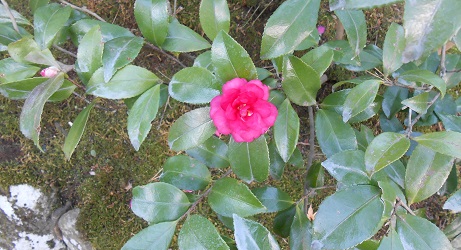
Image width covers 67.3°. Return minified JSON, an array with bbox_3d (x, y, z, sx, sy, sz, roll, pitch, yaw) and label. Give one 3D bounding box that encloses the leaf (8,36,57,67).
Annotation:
[{"bbox_3d":[-0.243,-0.088,0.425,0.074,0.013,0.032,26,57,8],"label":"leaf"}]

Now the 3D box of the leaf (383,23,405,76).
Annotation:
[{"bbox_3d":[0.199,-0.092,0.420,0.031,0.011,0.064,9,90,19],"label":"leaf"}]

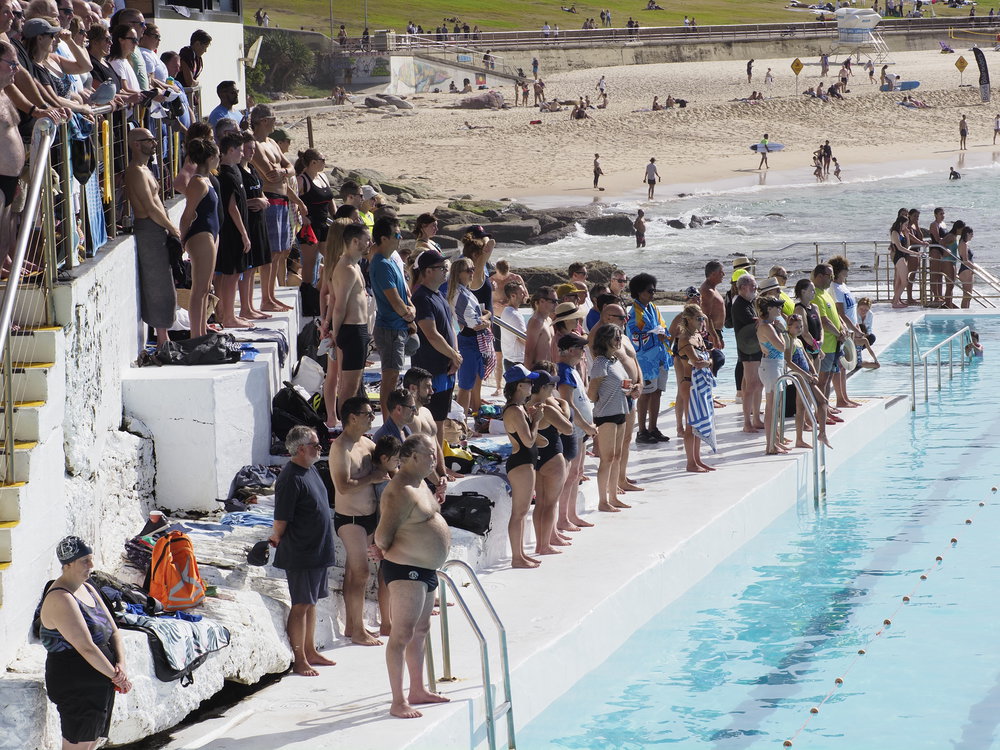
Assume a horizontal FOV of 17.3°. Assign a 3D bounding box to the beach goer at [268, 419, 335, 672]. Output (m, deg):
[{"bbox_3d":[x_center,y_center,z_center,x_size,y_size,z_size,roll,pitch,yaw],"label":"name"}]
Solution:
[{"bbox_3d":[-1.371,1.231,23.100,0.410,1.710,0.530,0,5,18],"label":"beach goer"}]

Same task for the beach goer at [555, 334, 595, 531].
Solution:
[{"bbox_3d":[0.683,0.501,29.400,0.380,1.730,0.480,0,5,16],"label":"beach goer"}]

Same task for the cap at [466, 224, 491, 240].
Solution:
[{"bbox_3d":[-0.208,-1.315,30.400,0.260,0.140,0.180,6,7,14],"label":"cap"}]

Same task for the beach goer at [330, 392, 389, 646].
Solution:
[{"bbox_3d":[-1.016,1.028,23.650,0.370,1.740,0.480,3,6,38],"label":"beach goer"}]

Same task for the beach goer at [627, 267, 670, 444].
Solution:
[{"bbox_3d":[1.634,-0.212,36.000,0.380,1.820,0.500,3,6,38],"label":"beach goer"}]

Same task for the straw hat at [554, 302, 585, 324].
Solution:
[{"bbox_3d":[0.704,-0.638,33.600,0.370,0.140,0.340,-16,1,0],"label":"straw hat"}]

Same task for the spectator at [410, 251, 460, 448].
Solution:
[{"bbox_3d":[-0.494,-0.078,25.600,0.420,1.780,0.500,1,5,20],"label":"spectator"}]

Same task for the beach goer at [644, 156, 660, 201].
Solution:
[{"bbox_3d":[6.278,-8.062,135.579,0.640,1.740,0.360,-3,5,-18],"label":"beach goer"}]

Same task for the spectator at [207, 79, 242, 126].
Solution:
[{"bbox_3d":[-2.657,-1.963,31.880,0.360,1.760,0.500,1,6,22],"label":"spectator"}]

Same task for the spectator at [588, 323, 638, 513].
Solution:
[{"bbox_3d":[1.050,0.395,31.000,0.380,1.730,0.450,0,5,22],"label":"spectator"}]

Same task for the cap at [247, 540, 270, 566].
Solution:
[{"bbox_3d":[-1.694,1.252,23.100,0.220,0.140,0.170,-25,25,-20],"label":"cap"}]

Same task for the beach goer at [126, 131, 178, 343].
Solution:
[{"bbox_3d":[-2.786,-1.102,26.400,0.380,1.760,0.480,0,5,18],"label":"beach goer"}]

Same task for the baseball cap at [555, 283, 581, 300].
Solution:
[{"bbox_3d":[0.760,-0.900,35.500,0.270,0.140,0.180,-1,5,12],"label":"baseball cap"}]

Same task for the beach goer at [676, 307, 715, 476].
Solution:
[{"bbox_3d":[1.995,0.110,33.776,0.380,1.670,0.460,1,6,22],"label":"beach goer"}]

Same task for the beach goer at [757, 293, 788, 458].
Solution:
[{"bbox_3d":[2.940,-0.005,35.400,0.360,1.650,0.430,-1,5,9],"label":"beach goer"}]

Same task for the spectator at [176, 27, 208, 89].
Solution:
[{"bbox_3d":[-2.864,-2.346,30.276,0.500,1.680,0.480,1,6,25],"label":"spectator"}]

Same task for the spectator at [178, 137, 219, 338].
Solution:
[{"bbox_3d":[-2.455,-1.103,26.900,0.360,1.660,0.420,-1,5,5],"label":"spectator"}]

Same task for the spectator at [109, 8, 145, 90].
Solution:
[{"bbox_3d":[-2.945,-2.026,26.181,0.420,1.780,0.500,1,6,21],"label":"spectator"}]

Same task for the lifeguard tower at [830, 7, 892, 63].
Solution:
[{"bbox_3d":[29.239,-27.381,266.000,3.700,4.500,3.700,-5,7,-40],"label":"lifeguard tower"}]

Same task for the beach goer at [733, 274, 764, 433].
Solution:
[{"bbox_3d":[2.836,-0.262,37.580,0.360,1.760,0.520,1,6,25],"label":"beach goer"}]

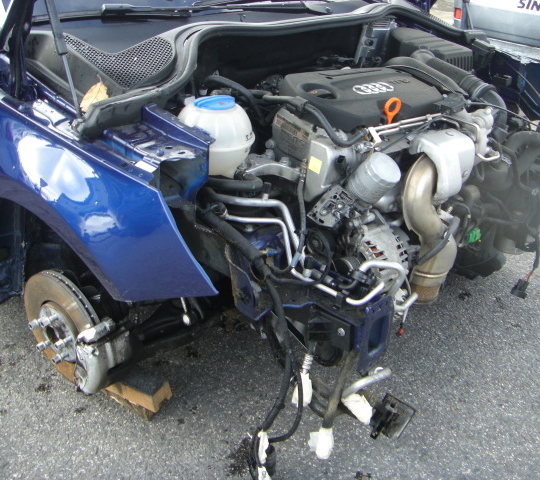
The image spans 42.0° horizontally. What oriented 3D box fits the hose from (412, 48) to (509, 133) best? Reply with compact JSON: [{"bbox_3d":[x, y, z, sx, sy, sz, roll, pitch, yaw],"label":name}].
[{"bbox_3d":[0.480,-0.381,1.790,0.270,0.155,0.085,24,34,35],"label":"hose"}]

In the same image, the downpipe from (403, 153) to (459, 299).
[{"bbox_3d":[0.350,-0.021,1.540,0.130,0.345,0.110,24,34,35],"label":"downpipe"}]

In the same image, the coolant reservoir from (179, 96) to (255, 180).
[{"bbox_3d":[-0.107,-0.198,1.375,0.152,0.165,0.152,2,27,-1],"label":"coolant reservoir"}]

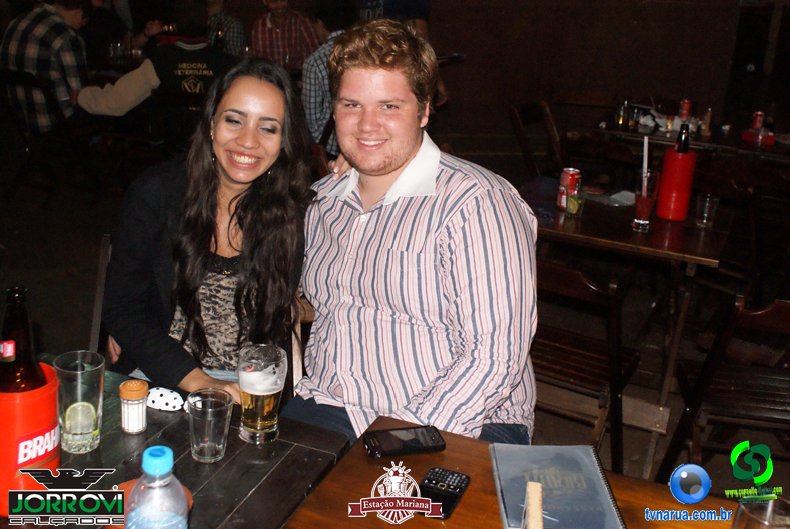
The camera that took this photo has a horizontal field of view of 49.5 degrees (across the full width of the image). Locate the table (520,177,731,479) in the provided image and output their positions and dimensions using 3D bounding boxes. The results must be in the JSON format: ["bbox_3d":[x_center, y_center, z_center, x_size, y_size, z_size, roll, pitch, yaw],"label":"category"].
[{"bbox_3d":[0.739,0.186,3.037,0.660,0.750,0.740,12,19,19],"label":"table"}]

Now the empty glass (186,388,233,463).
[{"bbox_3d":[-0.269,0.234,1.236,0.066,0.091,0.066,6,18,0],"label":"empty glass"}]

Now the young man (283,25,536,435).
[{"bbox_3d":[-0.077,0.265,1.564,0.560,1.365,0.660,12,19,18],"label":"young man"}]

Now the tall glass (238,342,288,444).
[{"bbox_3d":[-0.202,0.197,1.297,0.074,0.136,0.074,6,18,0],"label":"tall glass"}]

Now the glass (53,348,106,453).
[{"bbox_3d":[-0.452,0.198,1.228,0.078,0.130,0.078,6,18,0],"label":"glass"}]

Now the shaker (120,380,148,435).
[{"bbox_3d":[-0.392,0.211,1.288,0.045,0.080,0.045,6,18,0],"label":"shaker"}]

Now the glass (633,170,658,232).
[{"bbox_3d":[0.799,-0.200,2.739,0.074,0.177,0.074,6,18,0],"label":"glass"}]

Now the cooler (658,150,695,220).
[{"bbox_3d":[0.972,-0.271,2.935,0.112,0.222,0.112,6,18,0],"label":"cooler"}]

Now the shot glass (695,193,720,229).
[{"bbox_3d":[1.059,-0.184,2.901,0.072,0.094,0.072,6,18,0],"label":"shot glass"}]

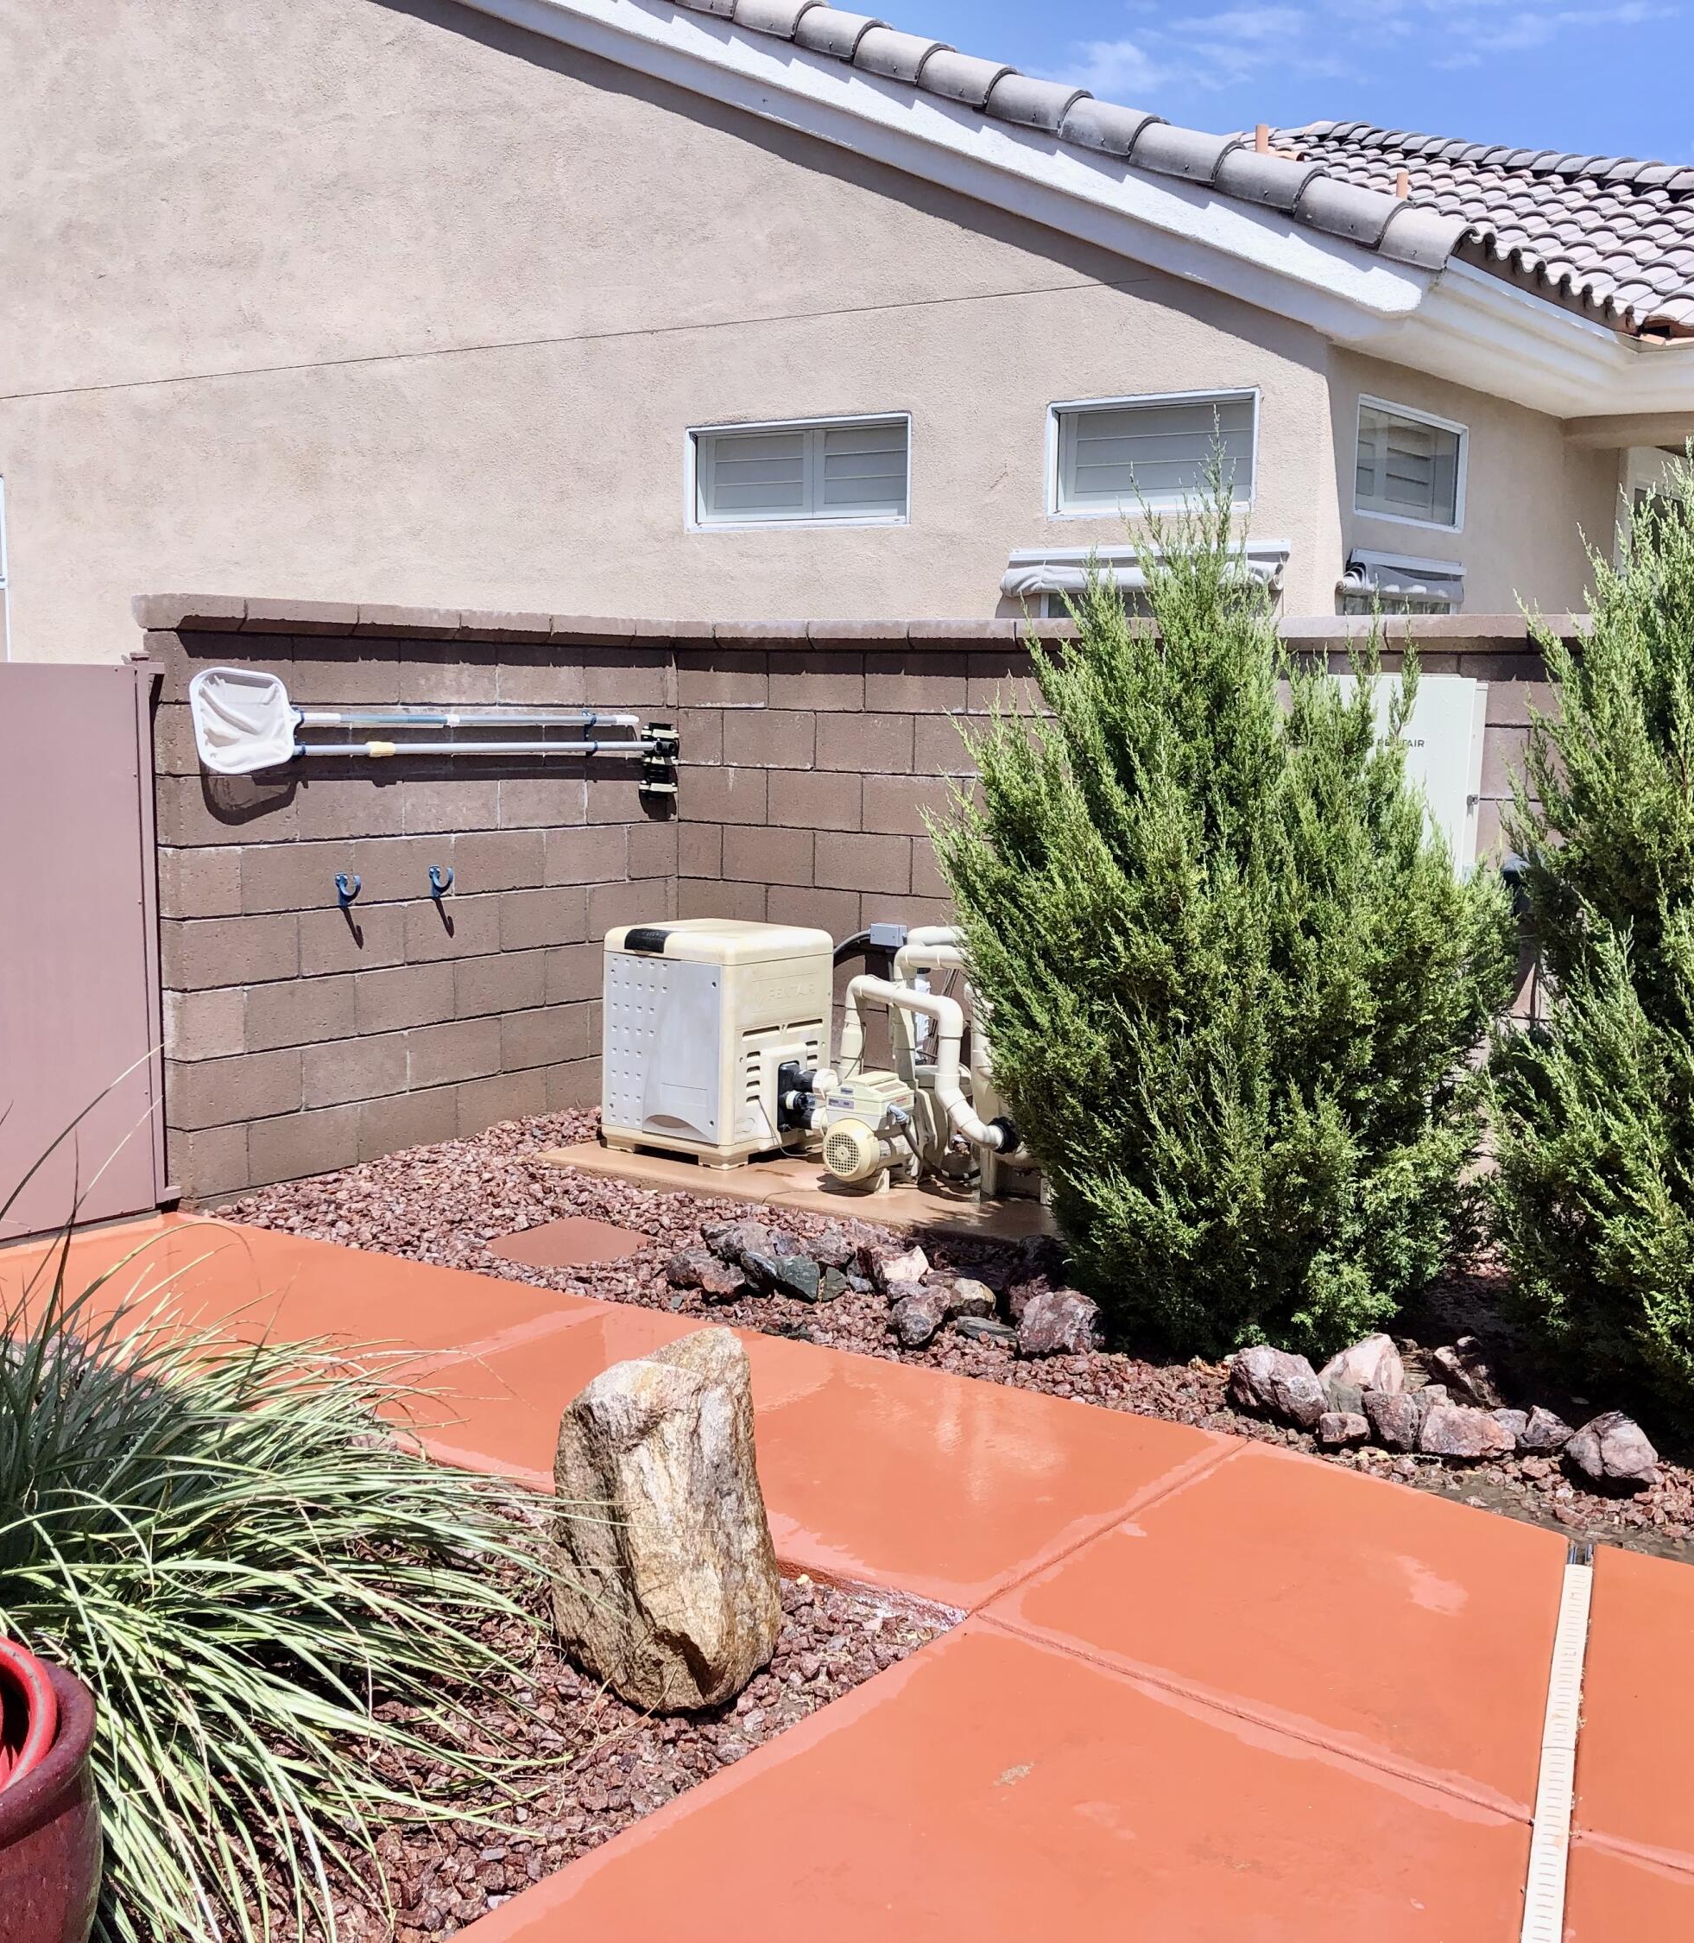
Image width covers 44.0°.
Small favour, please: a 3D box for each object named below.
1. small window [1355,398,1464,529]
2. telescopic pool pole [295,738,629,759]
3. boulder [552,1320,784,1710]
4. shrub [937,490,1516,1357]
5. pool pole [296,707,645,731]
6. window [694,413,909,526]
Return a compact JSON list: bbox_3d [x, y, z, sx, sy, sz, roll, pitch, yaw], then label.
[{"bbox_3d":[2.338,-2.095,8.729,0.100,0.465,1.270,6,9,34],"label":"small window"},{"bbox_3d":[-1.180,-0.707,6.675,0.040,0.040,1.416,7,9,37],"label":"telescopic pool pole"},{"bbox_3d":[-0.287,0.842,3.360,0.364,0.534,0.290,0,8,-5],"label":"boulder"},{"bbox_3d":[0.956,-0.193,5.280,1.437,2.019,1.350,2,8,10],"label":"shrub"},{"bbox_3d":[-1.154,-0.805,6.694,0.045,0.045,1.477,7,9,37],"label":"pool pole"},{"bbox_3d":[-0.215,-2.233,9.431,1.220,0.475,0.100,6,9,34],"label":"window"}]

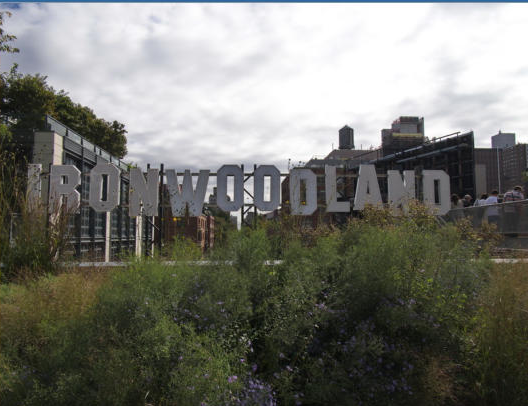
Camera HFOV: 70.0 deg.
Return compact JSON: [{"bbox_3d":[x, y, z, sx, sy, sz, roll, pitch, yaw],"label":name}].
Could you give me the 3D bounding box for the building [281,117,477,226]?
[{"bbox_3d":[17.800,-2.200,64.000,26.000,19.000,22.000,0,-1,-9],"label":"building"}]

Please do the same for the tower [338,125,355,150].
[{"bbox_3d":[19.200,-15.300,88.000,3.800,5.900,3.800,0,-1,-9],"label":"tower"}]

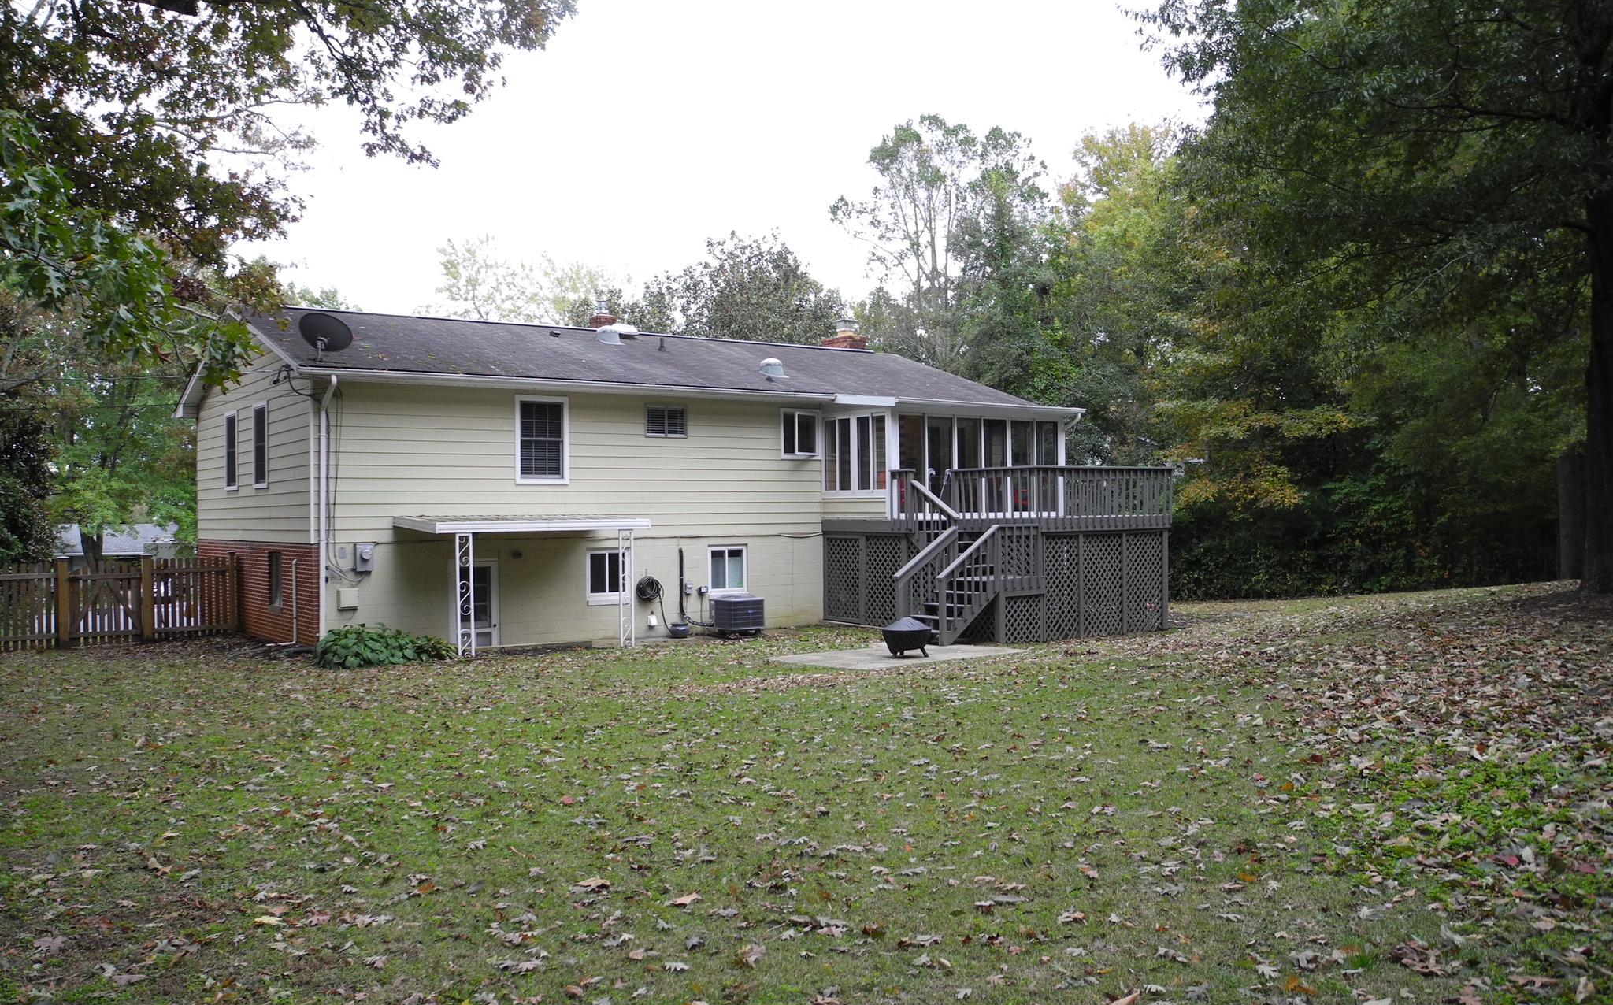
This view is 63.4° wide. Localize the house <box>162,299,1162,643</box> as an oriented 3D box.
[{"bbox_3d":[-2.743,-0.700,25.418,14.949,6.237,14.751,0,-1,-36],"label":"house"}]

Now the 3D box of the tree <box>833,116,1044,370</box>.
[{"bbox_3d":[5.403,-6.491,51.908,8.387,17.807,7.968,-1,-1,6],"label":"tree"}]

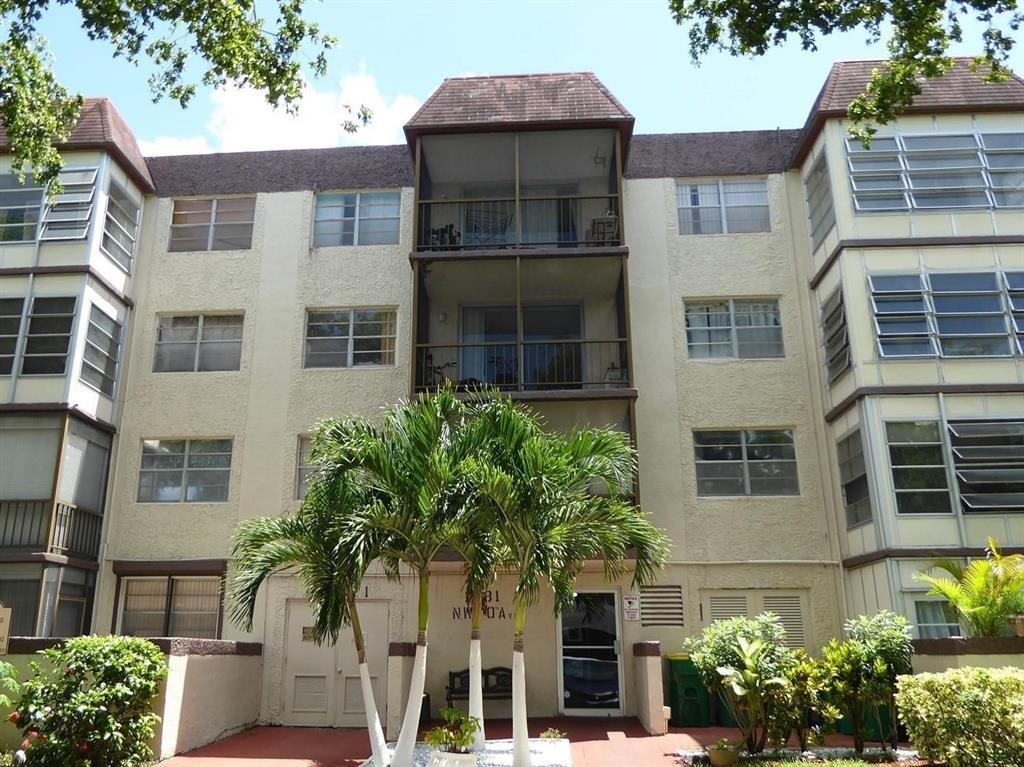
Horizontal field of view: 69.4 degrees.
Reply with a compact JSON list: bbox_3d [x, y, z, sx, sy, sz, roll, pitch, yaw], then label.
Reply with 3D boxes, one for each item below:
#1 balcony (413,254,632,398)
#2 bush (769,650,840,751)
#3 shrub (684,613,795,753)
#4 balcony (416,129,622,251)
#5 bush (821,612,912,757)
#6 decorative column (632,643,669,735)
[{"bbox_3d":[0.208,-0.774,13.929,3.879,2.711,1.750,-1,-18,3],"label":"balcony"},{"bbox_3d":[3.743,4.041,9.467,0.905,1.170,0.850,-1,-18,3],"label":"bush"},{"bbox_3d":[2.916,3.826,9.534,1.423,1.666,1.300,-1,-18,3],"label":"shrub"},{"bbox_3d":[0.149,-3.387,14.796,3.902,2.656,1.750,-1,-18,3],"label":"balcony"},{"bbox_3d":[4.550,3.798,9.499,1.154,1.684,1.150,-1,-18,3],"label":"bush"},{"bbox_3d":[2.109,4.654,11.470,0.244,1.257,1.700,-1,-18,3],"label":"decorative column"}]

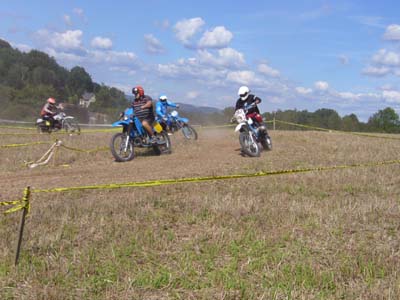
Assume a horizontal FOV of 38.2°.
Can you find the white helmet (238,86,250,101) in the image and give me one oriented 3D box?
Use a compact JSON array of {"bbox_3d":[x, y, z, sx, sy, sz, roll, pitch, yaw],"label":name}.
[{"bbox_3d":[1.076,-1.369,14.000,0.260,0.300,0.330,-8,12,20],"label":"white helmet"}]

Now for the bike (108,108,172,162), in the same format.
[{"bbox_3d":[-1.380,-0.410,14.080,0.820,1.200,2.120,1,7,36],"label":"bike"}]

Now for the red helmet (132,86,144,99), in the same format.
[{"bbox_3d":[-1.488,-1.391,13.980,0.310,0.270,0.250,-9,9,-36],"label":"red helmet"}]

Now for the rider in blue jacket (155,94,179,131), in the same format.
[{"bbox_3d":[-1.142,-1.209,19.400,0.780,1.350,0.720,-7,6,-23],"label":"rider in blue jacket"}]

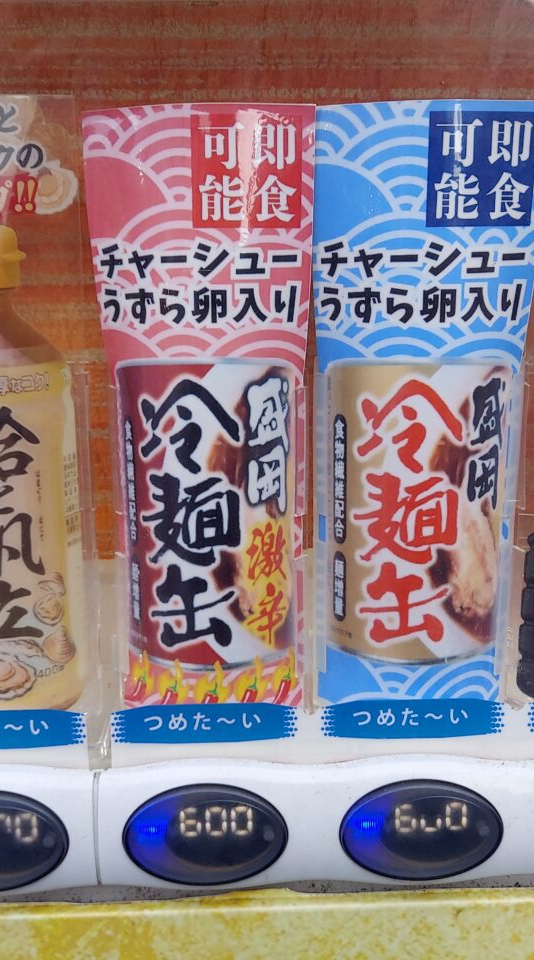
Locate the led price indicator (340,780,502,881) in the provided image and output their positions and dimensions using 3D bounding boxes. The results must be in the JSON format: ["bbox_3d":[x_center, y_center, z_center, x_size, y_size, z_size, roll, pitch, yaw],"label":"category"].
[{"bbox_3d":[0.057,0.130,0.343,0.060,0.040,0.010,-1,11,-1],"label":"led price indicator"}]

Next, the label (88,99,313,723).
[{"bbox_3d":[-0.021,-0.019,0.339,0.080,0.222,0.025,-1,11,-1],"label":"label"}]

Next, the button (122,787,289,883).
[{"bbox_3d":[-0.023,0.131,0.341,0.060,0.040,0.010,-1,11,-1],"label":"button"}]

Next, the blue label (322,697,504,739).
[{"bbox_3d":[0.056,0.092,0.356,0.070,0.016,0.004,-1,11,-1],"label":"blue label"}]

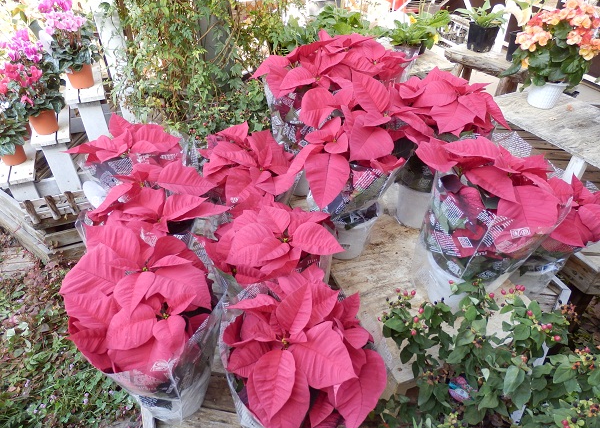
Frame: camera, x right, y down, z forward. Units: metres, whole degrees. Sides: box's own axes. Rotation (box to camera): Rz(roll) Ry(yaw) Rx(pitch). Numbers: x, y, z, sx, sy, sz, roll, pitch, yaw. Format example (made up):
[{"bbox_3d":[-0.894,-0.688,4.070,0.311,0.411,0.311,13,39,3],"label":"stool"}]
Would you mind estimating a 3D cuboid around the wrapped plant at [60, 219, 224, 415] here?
[{"bbox_3d":[-0.327,0.237,0.930,0.330,0.390,0.340,0,38,0],"label":"wrapped plant"}]

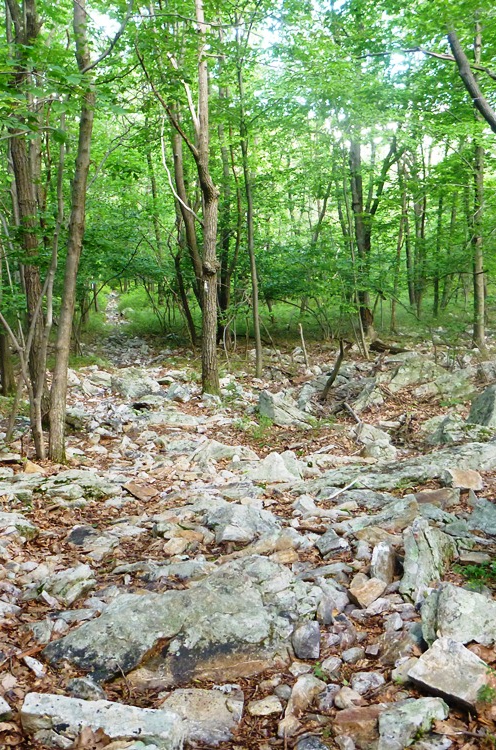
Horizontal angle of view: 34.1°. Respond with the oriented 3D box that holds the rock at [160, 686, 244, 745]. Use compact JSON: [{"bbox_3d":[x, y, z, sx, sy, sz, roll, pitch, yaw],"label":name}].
[{"bbox_3d":[-0.166,1.212,2.891,0.270,0.130,0.210,-1,5,-10],"label":"rock"}]

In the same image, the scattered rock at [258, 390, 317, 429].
[{"bbox_3d":[0.438,0.380,9.063,0.570,0.380,0.420,-2,5,-20],"label":"scattered rock"}]

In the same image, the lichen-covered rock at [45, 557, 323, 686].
[{"bbox_3d":[-0.293,1.103,3.620,1.150,0.350,0.650,-1,4,-12],"label":"lichen-covered rock"}]

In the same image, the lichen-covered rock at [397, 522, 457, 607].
[{"bbox_3d":[0.973,1.009,4.399,0.250,0.320,0.400,1,5,12],"label":"lichen-covered rock"}]

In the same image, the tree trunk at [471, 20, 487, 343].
[{"bbox_3d":[5.699,-4.636,20.000,0.300,8.100,0.300,0,4,0],"label":"tree trunk"}]

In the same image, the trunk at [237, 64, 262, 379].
[{"bbox_3d":[0.027,-2.752,14.500,0.190,5.600,0.190,-4,-2,0],"label":"trunk"}]

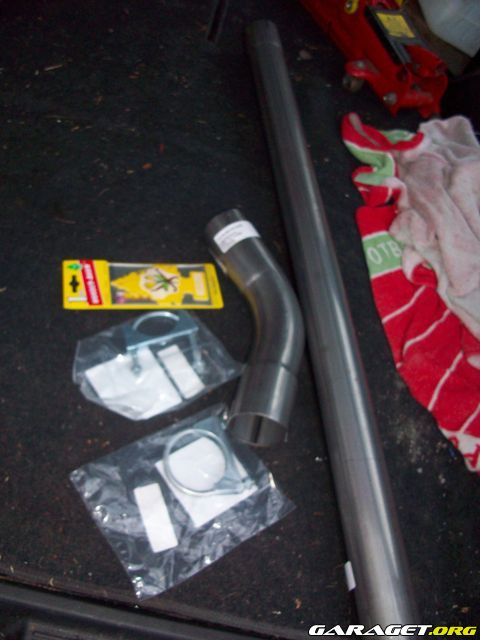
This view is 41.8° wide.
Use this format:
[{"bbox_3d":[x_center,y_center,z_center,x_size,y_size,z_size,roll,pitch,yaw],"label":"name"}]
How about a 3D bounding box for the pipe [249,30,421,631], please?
[{"bbox_3d":[0.096,-0.094,0.843,0.059,0.059,1.060,4,53,-14],"label":"pipe"}]

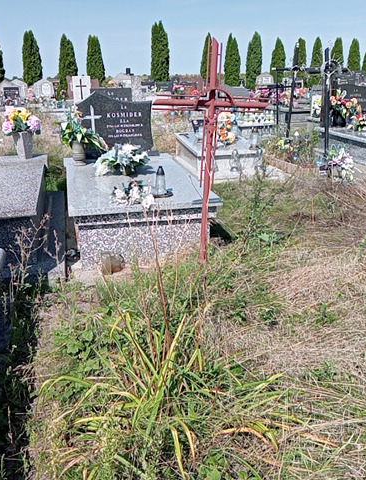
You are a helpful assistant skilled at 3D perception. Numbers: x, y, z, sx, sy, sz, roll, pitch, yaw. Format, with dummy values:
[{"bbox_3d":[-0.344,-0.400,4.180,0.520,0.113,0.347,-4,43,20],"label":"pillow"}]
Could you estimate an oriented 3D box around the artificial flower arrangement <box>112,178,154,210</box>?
[{"bbox_3d":[-0.393,-0.371,4.100,0.352,0.197,0.264,-4,18,-13],"label":"artificial flower arrangement"}]

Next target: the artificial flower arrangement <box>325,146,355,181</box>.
[{"bbox_3d":[2.054,-1.010,6.750,0.350,0.430,0.330,-3,18,-6],"label":"artificial flower arrangement"}]

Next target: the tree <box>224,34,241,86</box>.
[{"bbox_3d":[2.596,-9.187,27.095,0.864,3.015,0.838,-1,19,0],"label":"tree"}]

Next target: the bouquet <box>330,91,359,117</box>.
[{"bbox_3d":[2.885,-2.422,9.220,0.552,0.481,0.420,-5,19,-12],"label":"bouquet"}]

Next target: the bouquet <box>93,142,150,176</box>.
[{"bbox_3d":[-0.535,-0.700,4.500,0.460,0.260,0.340,-5,18,-12],"label":"bouquet"}]

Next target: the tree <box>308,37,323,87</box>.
[{"bbox_3d":[7.806,-10.156,29.954,0.752,2.913,0.730,-1,19,0],"label":"tree"}]

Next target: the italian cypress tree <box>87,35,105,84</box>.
[{"bbox_3d":[-5.166,-10.288,30.932,1.120,3.709,1.120,-4,18,-8],"label":"italian cypress tree"}]

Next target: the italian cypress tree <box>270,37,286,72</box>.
[{"bbox_3d":[7.906,-14.695,43.684,1.246,4.544,1.246,-4,18,-13],"label":"italian cypress tree"}]

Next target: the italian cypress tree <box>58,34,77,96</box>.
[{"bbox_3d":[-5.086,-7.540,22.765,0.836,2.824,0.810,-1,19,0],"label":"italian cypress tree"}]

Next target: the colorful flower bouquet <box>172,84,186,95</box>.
[{"bbox_3d":[-0.134,-5.072,17.500,0.443,0.374,0.332,-4,18,-13],"label":"colorful flower bouquet"}]

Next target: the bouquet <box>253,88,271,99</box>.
[{"bbox_3d":[2.399,-4.405,15.620,0.543,0.332,0.380,-5,19,-12],"label":"bouquet"}]

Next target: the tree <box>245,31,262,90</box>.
[{"bbox_3d":[3.803,-9.518,27.832,0.860,3.144,0.834,-1,19,0],"label":"tree"}]

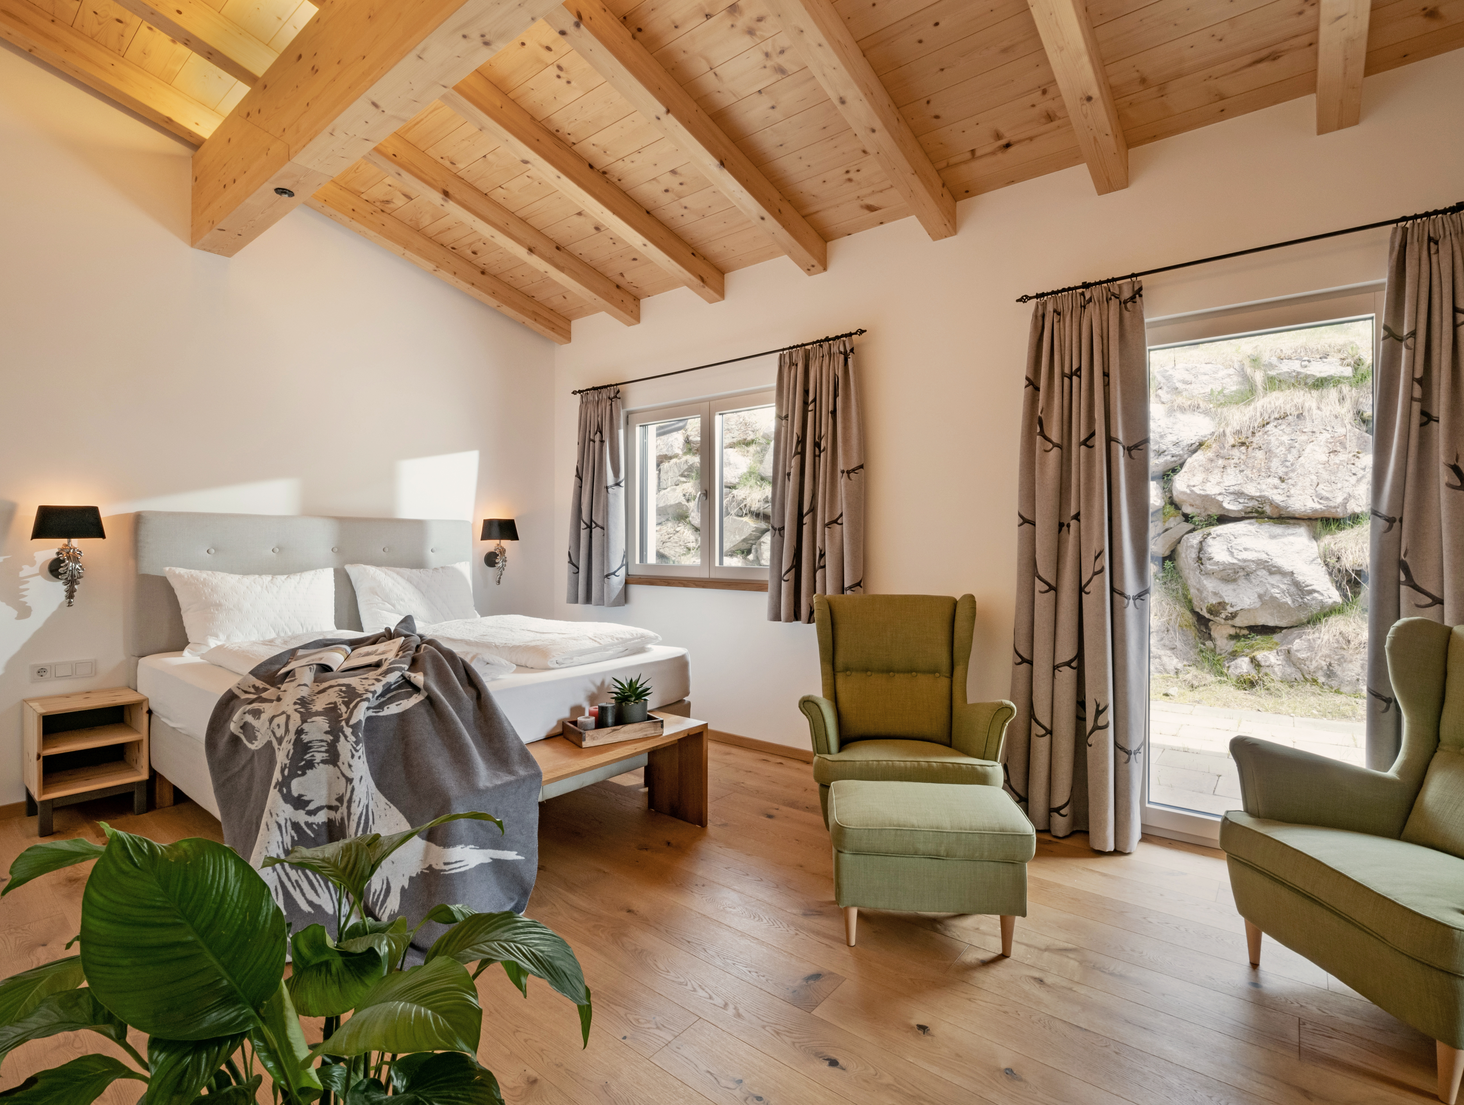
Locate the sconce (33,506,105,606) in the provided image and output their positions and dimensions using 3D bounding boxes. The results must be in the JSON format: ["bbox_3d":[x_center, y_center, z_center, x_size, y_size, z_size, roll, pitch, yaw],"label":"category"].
[{"bbox_3d":[-3.076,0.019,3.160,0.196,0.470,0.235,1,0,38],"label":"sconce"}]

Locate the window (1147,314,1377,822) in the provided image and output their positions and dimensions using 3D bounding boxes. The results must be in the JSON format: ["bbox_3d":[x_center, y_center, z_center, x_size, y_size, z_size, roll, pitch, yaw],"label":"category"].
[{"bbox_3d":[2.143,0.112,2.812,0.830,2.150,0.080,1,0,38],"label":"window"}]

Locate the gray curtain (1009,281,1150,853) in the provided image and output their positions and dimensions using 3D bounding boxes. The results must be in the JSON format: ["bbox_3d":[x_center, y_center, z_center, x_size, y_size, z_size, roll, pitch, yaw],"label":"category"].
[{"bbox_3d":[1.489,0.044,2.965,0.543,2.363,0.154,0,0,38],"label":"gray curtain"}]

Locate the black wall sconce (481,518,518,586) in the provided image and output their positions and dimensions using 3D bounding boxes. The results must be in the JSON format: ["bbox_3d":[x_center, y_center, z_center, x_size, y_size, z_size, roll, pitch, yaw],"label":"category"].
[{"bbox_3d":[-1.690,0.000,4.942,0.196,0.470,0.235,1,0,38],"label":"black wall sconce"}]

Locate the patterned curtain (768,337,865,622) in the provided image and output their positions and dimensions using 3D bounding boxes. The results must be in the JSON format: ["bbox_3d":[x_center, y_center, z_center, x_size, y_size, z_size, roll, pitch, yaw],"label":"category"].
[{"bbox_3d":[0.459,-0.381,3.760,0.587,1.534,0.154,0,0,38],"label":"patterned curtain"}]

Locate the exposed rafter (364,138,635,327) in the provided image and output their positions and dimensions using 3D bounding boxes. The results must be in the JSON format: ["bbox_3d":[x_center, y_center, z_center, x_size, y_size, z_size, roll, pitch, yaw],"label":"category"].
[{"bbox_3d":[-1.291,-1.899,4.129,0.121,0.165,1.996,1,-11,38],"label":"exposed rafter"}]

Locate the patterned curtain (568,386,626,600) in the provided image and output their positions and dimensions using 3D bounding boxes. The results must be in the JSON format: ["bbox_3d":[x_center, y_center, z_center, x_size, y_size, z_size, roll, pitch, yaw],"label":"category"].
[{"bbox_3d":[-0.966,-0.394,4.859,0.593,1.536,0.154,0,0,38],"label":"patterned curtain"}]

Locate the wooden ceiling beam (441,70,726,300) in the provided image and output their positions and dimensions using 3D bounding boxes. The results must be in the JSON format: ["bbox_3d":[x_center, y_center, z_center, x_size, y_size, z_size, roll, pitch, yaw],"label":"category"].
[{"bbox_3d":[-0.683,-1.890,3.656,0.121,0.165,1.996,1,-11,38],"label":"wooden ceiling beam"}]

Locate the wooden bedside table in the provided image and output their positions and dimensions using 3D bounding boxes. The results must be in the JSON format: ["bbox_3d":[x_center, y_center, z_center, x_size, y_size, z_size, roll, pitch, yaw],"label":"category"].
[{"bbox_3d":[-2.978,0.944,3.146,0.395,0.526,0.368,0,0,38],"label":"wooden bedside table"}]

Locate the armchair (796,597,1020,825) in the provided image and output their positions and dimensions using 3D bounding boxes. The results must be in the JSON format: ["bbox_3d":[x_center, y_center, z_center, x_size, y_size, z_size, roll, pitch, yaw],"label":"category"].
[{"bbox_3d":[0.730,0.731,3.029,0.820,1.010,0.960,0,0,8],"label":"armchair"}]

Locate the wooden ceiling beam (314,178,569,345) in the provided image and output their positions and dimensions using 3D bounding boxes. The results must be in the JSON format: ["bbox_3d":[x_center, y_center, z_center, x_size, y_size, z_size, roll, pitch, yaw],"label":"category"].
[{"bbox_3d":[-1.896,-1.909,4.600,0.121,0.165,1.996,1,-11,38],"label":"wooden ceiling beam"}]

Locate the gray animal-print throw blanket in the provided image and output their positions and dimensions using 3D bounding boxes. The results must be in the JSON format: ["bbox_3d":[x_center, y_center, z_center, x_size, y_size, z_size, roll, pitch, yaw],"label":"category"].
[{"bbox_3d":[-1.290,0.780,2.562,1.507,0.877,0.926,0,0,38],"label":"gray animal-print throw blanket"}]

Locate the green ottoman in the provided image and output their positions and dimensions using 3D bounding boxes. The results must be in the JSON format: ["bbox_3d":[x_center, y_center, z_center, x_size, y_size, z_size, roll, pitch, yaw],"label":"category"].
[{"bbox_3d":[0.636,1.010,2.254,0.600,0.440,0.480,0,0,6],"label":"green ottoman"}]

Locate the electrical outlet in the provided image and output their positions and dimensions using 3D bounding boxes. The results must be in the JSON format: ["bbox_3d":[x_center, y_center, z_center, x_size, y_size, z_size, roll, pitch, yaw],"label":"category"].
[{"bbox_3d":[-3.149,0.559,3.216,0.011,0.084,0.226,0,0,38],"label":"electrical outlet"}]

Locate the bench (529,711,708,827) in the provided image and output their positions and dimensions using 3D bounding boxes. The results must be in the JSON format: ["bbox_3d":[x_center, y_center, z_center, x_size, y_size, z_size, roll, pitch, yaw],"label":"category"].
[{"bbox_3d":[-0.610,0.990,2.652,0.364,0.463,1.220,0,0,36],"label":"bench"}]

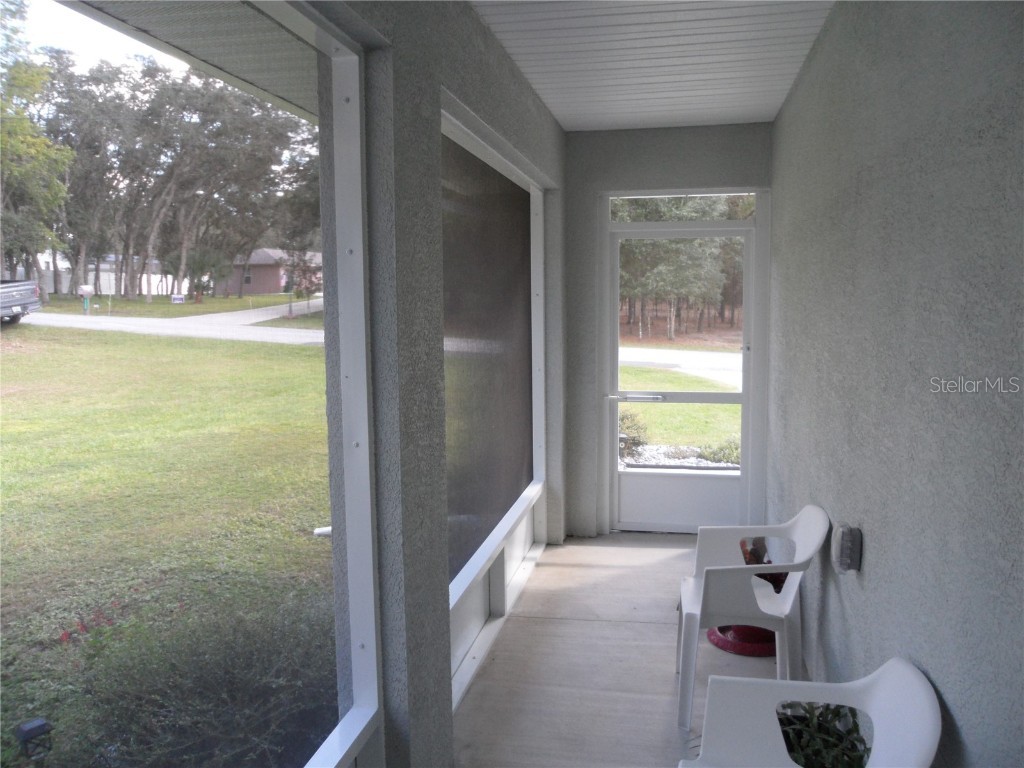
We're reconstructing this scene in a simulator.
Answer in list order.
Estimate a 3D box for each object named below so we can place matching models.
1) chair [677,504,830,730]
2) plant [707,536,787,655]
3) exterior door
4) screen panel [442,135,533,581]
[{"bbox_3d":[0.928,0.866,3.096,0.557,0.787,0.562,1,6,12],"label":"chair"},{"bbox_3d":[1.110,0.948,3.703,0.376,0.502,0.376,1,6,12],"label":"plant"},{"bbox_3d":[1.135,-0.013,5.348,0.958,2.071,0.050,1,6,12],"label":"exterior door"},{"bbox_3d":[-0.101,-0.167,4.047,0.040,1.851,2.257,1,6,12],"label":"screen panel"}]

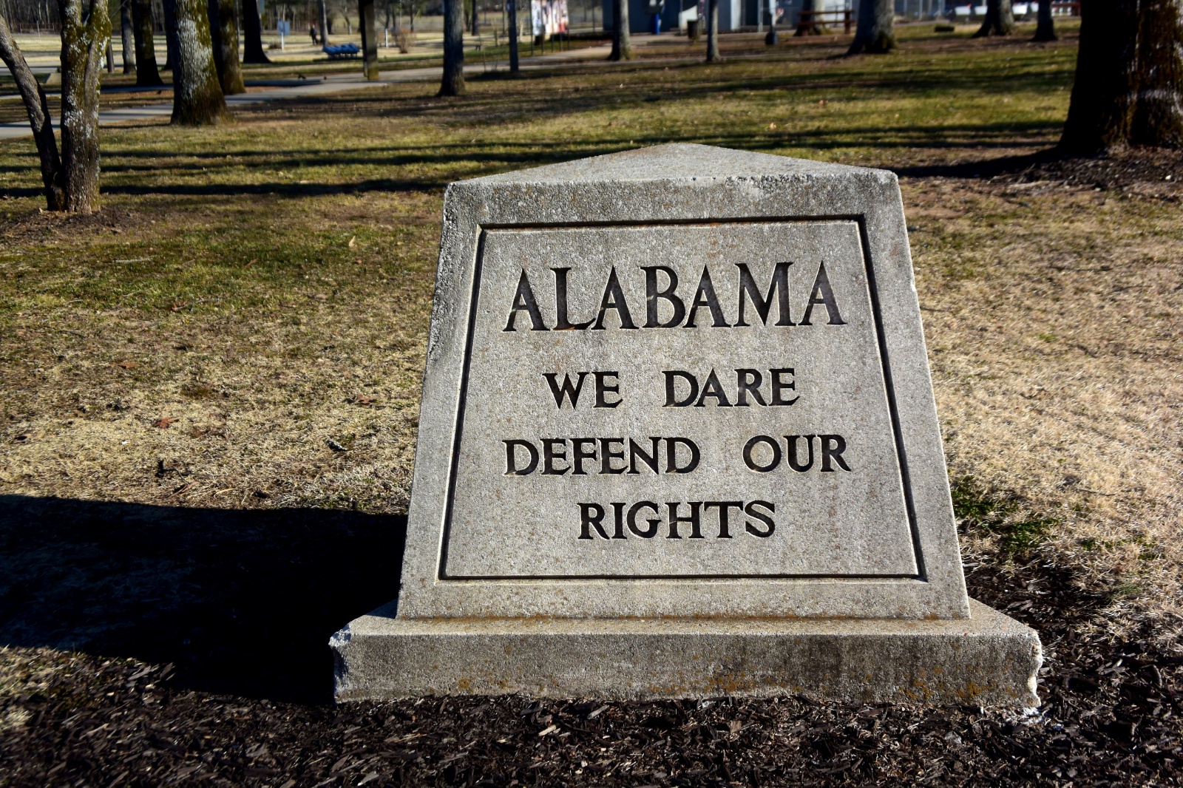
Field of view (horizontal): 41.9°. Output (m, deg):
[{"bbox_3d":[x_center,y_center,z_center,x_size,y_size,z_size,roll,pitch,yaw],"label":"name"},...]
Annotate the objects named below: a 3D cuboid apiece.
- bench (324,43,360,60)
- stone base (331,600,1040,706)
[{"bbox_3d":[-12.122,-16.647,75.000,1.750,0.800,0.650,-10,16,-28],"label":"bench"},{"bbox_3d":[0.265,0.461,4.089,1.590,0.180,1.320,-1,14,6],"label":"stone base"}]

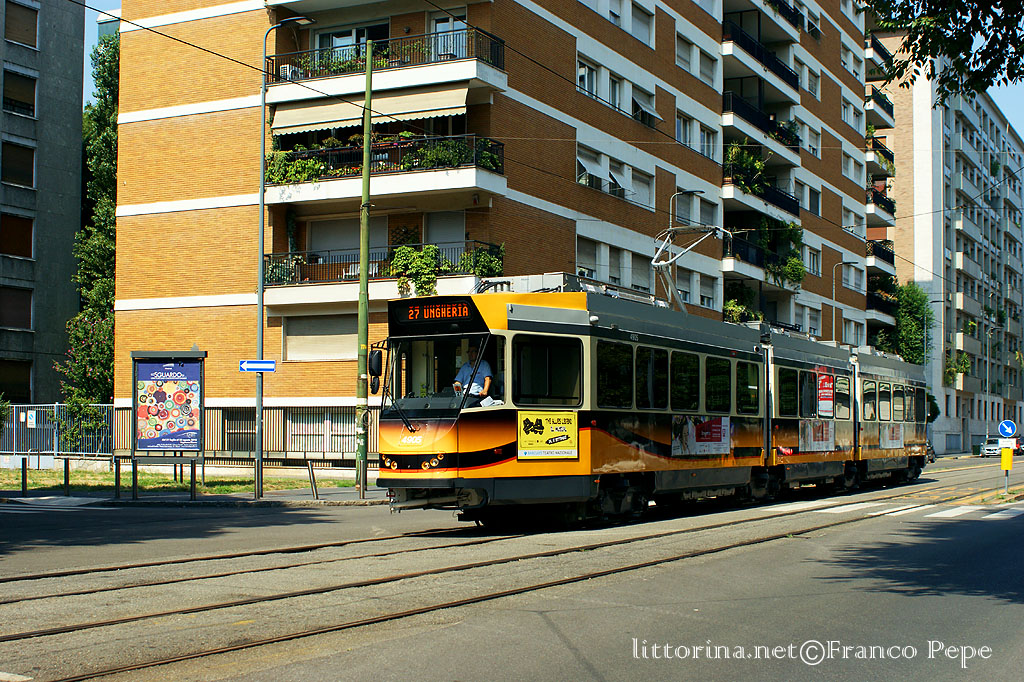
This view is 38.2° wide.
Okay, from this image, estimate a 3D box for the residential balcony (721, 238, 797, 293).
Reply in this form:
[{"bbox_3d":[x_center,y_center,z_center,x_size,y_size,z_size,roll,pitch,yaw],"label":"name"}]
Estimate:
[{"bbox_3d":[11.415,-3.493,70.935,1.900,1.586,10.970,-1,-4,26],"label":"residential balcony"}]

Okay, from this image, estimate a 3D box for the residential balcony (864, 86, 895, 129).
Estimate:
[{"bbox_3d":[21.985,-14.162,90.143,1.450,1.390,5.690,-1,-4,27],"label":"residential balcony"}]

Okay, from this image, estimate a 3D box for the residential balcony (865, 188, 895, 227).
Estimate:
[{"bbox_3d":[22.925,-8.419,94.625,1.900,1.568,6.214,-1,-4,26],"label":"residential balcony"}]

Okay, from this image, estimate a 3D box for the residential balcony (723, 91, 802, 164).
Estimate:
[{"bbox_3d":[11.143,-9.579,68.239,1.500,1.410,10.490,-1,-4,27],"label":"residential balcony"}]

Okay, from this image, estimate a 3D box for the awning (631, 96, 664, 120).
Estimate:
[{"bbox_3d":[5.115,-8.586,55.010,0.480,0.540,2.270,-1,-4,27],"label":"awning"}]

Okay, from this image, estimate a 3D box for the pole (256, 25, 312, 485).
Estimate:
[{"bbox_3d":[-4.705,-1.742,30.598,1.220,9.960,0.350,-1,-4,26],"label":"pole"}]

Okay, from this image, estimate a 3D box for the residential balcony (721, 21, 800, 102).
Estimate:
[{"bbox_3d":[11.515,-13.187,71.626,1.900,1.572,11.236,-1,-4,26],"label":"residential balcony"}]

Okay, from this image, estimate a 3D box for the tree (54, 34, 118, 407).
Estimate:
[{"bbox_3d":[-15.808,-3.496,56.459,4.000,16.674,4.000,-1,-4,26],"label":"tree"}]

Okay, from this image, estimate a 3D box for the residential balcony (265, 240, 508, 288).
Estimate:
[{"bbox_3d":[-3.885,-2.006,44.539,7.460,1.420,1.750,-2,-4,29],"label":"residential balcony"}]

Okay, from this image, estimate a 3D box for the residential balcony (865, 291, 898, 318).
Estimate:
[{"bbox_3d":[21.800,-1.800,89.145,1.450,1.420,5.690,-1,-4,27],"label":"residential balcony"}]

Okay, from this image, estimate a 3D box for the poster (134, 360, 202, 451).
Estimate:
[{"bbox_3d":[-7.783,1.461,33.500,1.500,2.080,0.120,0,-4,3],"label":"poster"}]

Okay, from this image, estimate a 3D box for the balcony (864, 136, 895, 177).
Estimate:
[{"bbox_3d":[21.967,-11.073,89.950,1.450,1.400,5.680,-1,-4,27],"label":"balcony"}]

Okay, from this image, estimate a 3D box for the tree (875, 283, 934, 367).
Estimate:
[{"bbox_3d":[25.838,1.920,96.621,4.200,11.673,4.200,-1,-4,26],"label":"tree"}]

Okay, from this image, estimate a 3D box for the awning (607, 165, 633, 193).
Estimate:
[{"bbox_3d":[4.084,-5.917,54.650,0.450,0.850,1.453,-1,-4,26],"label":"awning"}]

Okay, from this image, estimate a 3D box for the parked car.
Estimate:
[{"bbox_3d":[38.869,8.589,118.906,1.780,1.500,4.200,-1,-4,24],"label":"parked car"}]

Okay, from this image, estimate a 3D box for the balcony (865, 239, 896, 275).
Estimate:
[{"bbox_3d":[22.840,-5.169,94.288,1.900,1.588,6.192,-1,-4,26],"label":"balcony"}]

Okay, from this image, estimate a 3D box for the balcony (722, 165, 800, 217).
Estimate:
[{"bbox_3d":[11.149,-6.446,68.092,1.500,1.430,10.540,-1,-4,27],"label":"balcony"}]

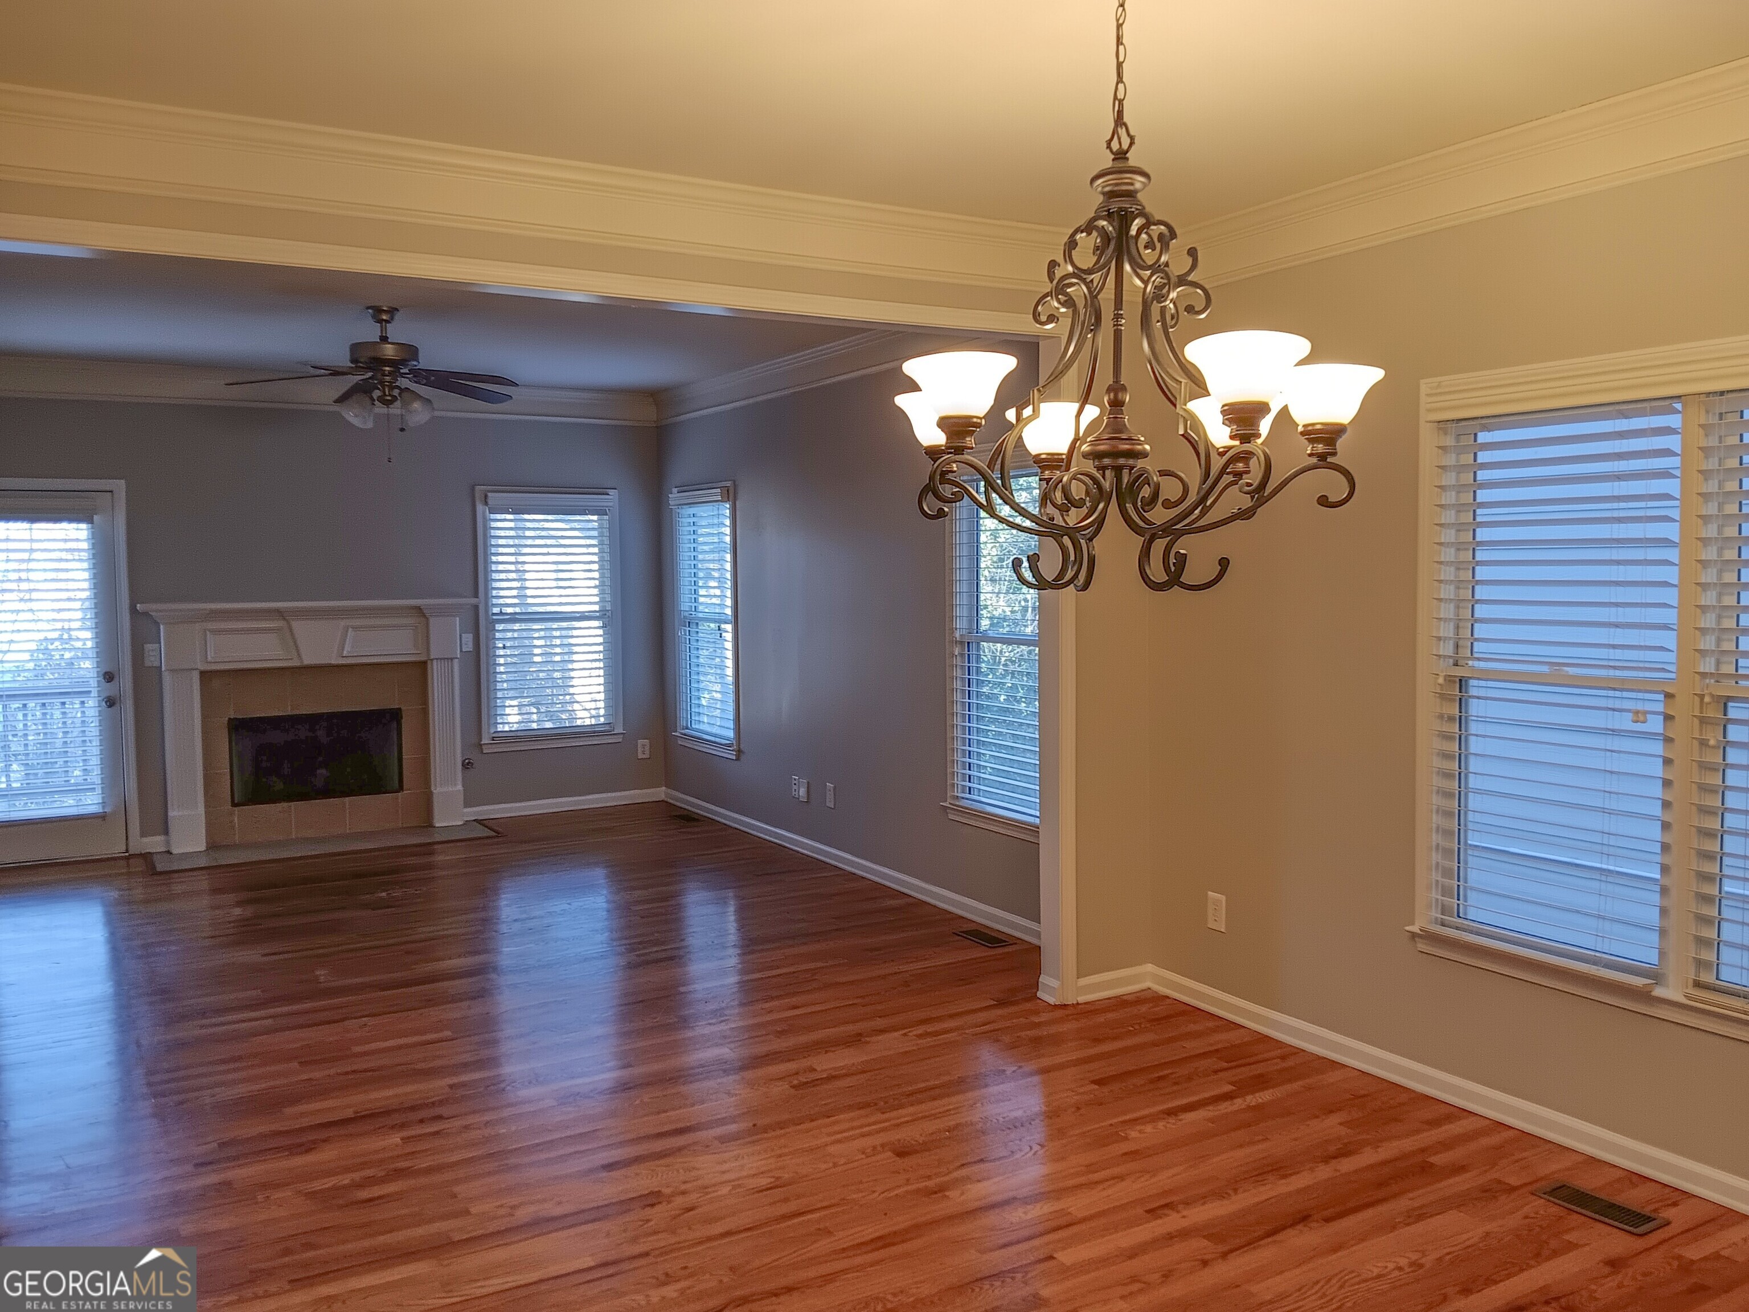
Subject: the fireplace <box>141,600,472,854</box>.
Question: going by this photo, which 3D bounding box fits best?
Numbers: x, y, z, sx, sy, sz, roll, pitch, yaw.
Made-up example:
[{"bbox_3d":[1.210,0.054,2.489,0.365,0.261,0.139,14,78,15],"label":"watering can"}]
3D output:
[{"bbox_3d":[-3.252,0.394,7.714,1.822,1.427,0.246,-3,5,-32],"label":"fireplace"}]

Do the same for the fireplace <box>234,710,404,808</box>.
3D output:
[{"bbox_3d":[-3.365,0.589,7.906,0.951,0.515,0.300,-3,5,-32],"label":"fireplace"}]

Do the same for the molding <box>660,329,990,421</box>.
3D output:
[{"bbox_3d":[-0.375,-1.516,6.975,0.095,0.162,4.269,-3,5,-32],"label":"molding"}]

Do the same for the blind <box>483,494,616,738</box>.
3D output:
[{"bbox_3d":[-2.067,-0.266,8.481,0.836,1.545,0.070,-3,5,-32],"label":"blind"}]

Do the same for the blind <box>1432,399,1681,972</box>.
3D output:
[{"bbox_3d":[1.855,0.080,3.636,0.060,1.517,0.692,-3,5,-32],"label":"blind"}]

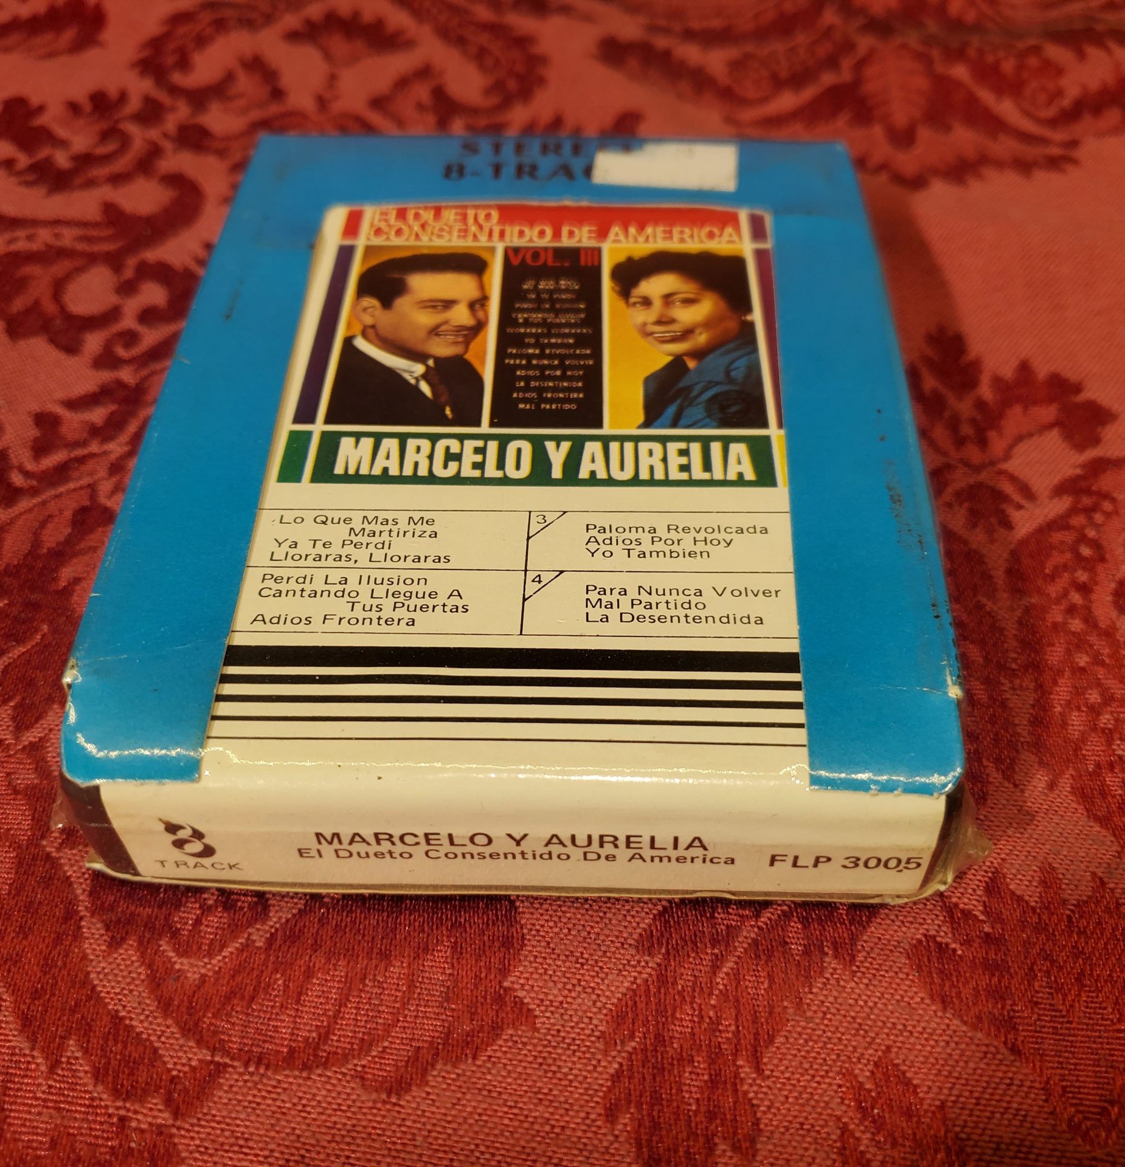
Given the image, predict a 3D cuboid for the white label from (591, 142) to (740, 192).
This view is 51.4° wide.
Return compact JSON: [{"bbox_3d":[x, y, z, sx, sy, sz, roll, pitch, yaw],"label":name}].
[{"bbox_3d":[0.018,-0.072,0.201,0.024,0.001,0.014,5,52,5],"label":"white label"}]

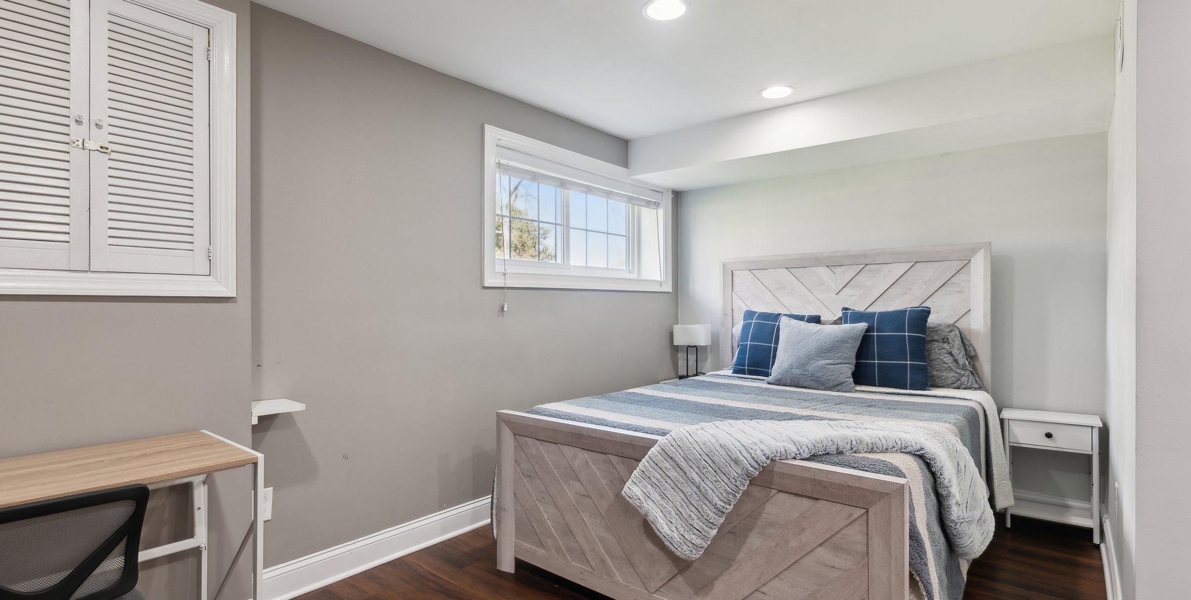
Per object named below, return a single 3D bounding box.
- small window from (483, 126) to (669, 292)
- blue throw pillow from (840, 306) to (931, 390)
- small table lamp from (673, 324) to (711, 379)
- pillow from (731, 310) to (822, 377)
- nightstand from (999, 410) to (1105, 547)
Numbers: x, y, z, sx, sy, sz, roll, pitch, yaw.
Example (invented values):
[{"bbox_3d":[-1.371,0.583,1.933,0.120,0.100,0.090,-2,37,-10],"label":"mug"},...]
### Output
[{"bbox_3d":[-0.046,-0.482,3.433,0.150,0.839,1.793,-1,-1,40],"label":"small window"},{"bbox_3d":[1.507,0.251,2.750,0.430,0.430,0.150,0,-14,20],"label":"blue throw pillow"},{"bbox_3d":[0.704,0.392,3.896,0.260,0.415,0.190,0,-1,30],"label":"small table lamp"},{"bbox_3d":[1.075,0.272,3.163,0.440,0.430,0.150,0,-23,34],"label":"pillow"},{"bbox_3d":[2.243,0.850,2.622,0.370,0.534,0.310,-1,-1,38],"label":"nightstand"}]

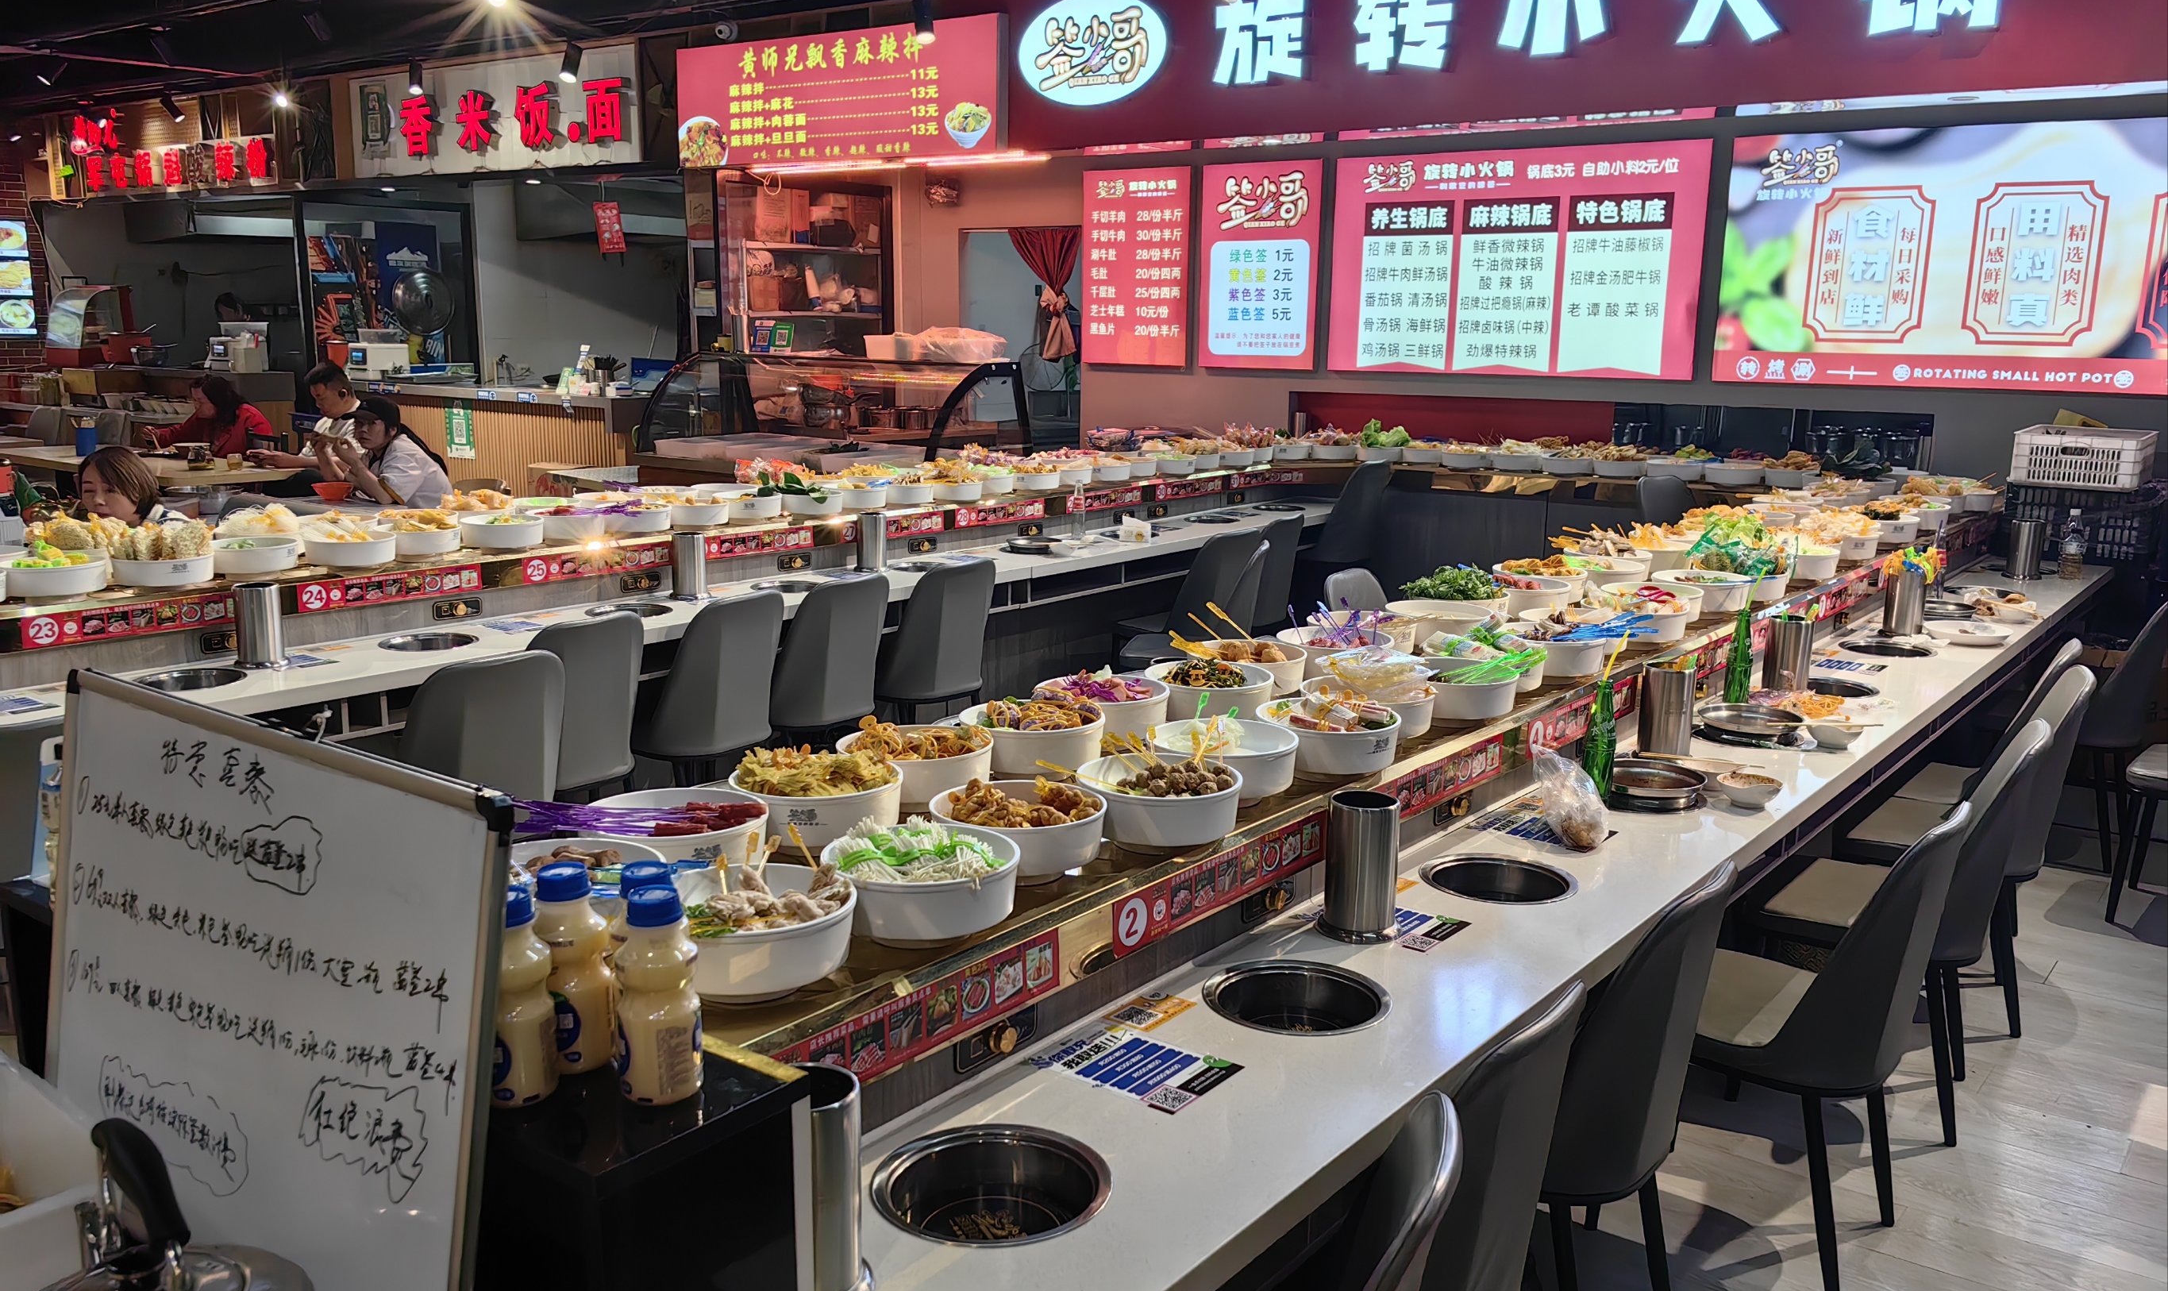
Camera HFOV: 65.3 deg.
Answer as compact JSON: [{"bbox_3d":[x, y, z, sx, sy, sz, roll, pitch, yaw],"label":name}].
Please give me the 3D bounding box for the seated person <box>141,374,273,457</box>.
[{"bbox_3d":[-5.034,-0.935,9.786,0.480,1.220,0.700,9,14,37],"label":"seated person"}]

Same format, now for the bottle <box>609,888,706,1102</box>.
[{"bbox_3d":[-0.342,0.281,1.371,0.069,0.167,0.069,2,11,4],"label":"bottle"}]

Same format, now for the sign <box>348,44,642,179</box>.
[{"bbox_3d":[-4.077,-3.594,11.477,3.338,0.697,0.120,10,14,37],"label":"sign"}]

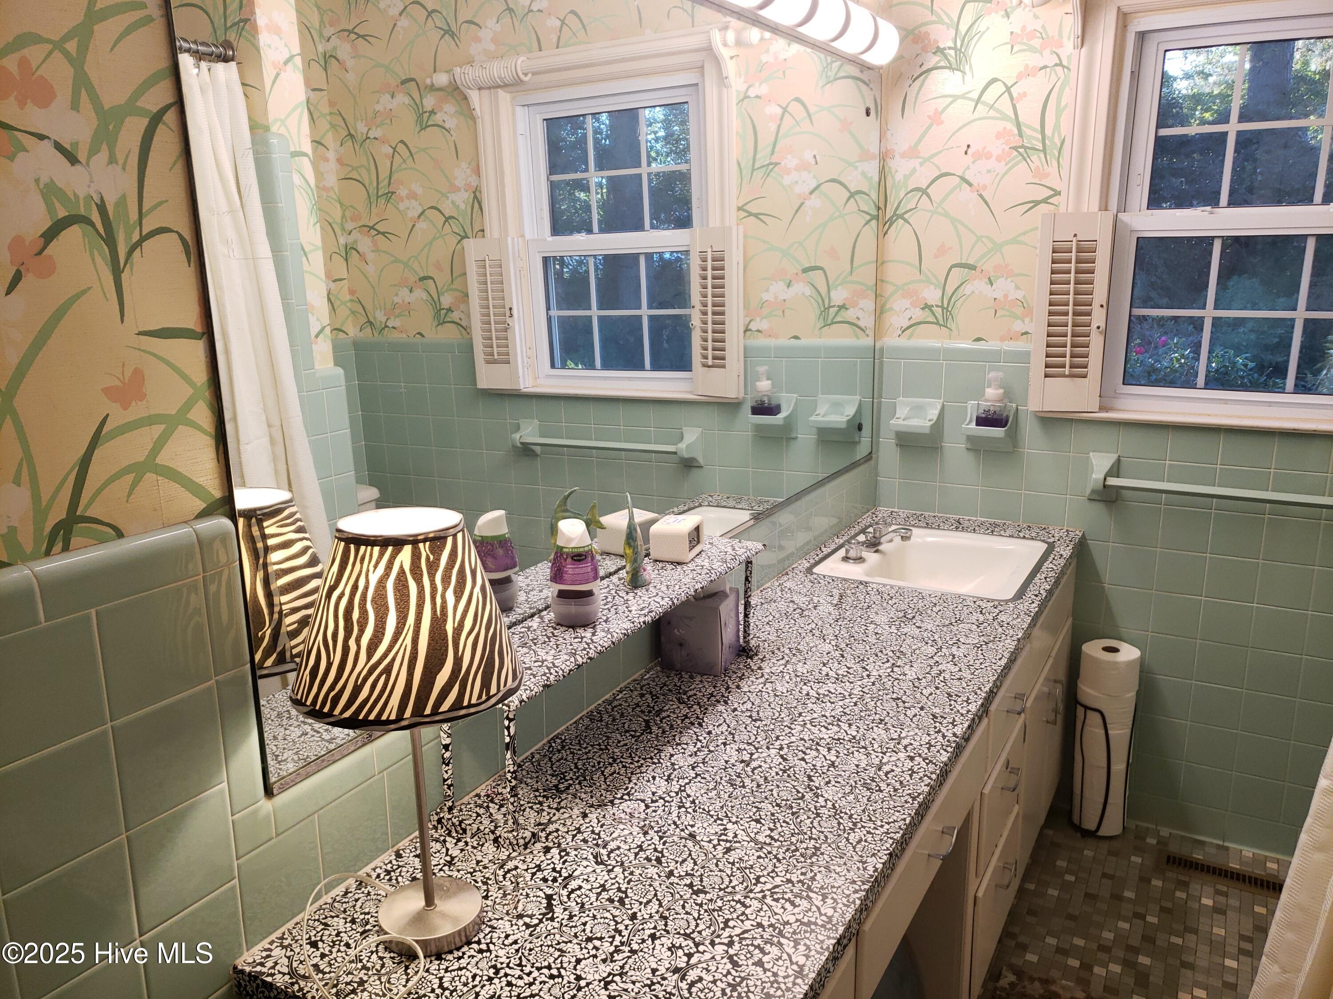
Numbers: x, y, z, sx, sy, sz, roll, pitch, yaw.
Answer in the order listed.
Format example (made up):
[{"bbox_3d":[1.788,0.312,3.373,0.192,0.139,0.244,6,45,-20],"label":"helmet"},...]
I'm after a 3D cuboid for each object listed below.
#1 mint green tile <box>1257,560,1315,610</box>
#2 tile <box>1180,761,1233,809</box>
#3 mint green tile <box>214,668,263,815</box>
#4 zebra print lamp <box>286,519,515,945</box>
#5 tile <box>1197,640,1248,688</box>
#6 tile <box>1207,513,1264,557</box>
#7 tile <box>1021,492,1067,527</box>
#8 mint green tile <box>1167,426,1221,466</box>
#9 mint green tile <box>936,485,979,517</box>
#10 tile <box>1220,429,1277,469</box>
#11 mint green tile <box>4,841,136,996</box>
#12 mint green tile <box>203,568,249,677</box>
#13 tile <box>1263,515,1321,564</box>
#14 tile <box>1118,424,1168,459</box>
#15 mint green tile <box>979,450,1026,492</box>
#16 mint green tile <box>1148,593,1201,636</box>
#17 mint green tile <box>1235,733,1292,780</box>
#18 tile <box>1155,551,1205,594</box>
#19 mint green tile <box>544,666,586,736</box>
[{"bbox_3d":[1.454,0.203,2.352,0.108,0.108,0.010,7,15,29],"label":"mint green tile"},{"bbox_3d":[1.368,0.725,2.533,0.108,0.108,0.010,7,16,29],"label":"tile"},{"bbox_3d":[-0.438,0.246,1.024,0.010,0.151,0.044,7,16,29],"label":"mint green tile"},{"bbox_3d":[-0.253,0.233,1.004,0.221,0.439,0.221,7,15,28],"label":"zebra print lamp"},{"bbox_3d":[1.362,0.405,2.455,0.108,0.108,0.010,7,16,29],"label":"tile"},{"bbox_3d":[1.380,0.086,2.419,0.109,0.109,0.010,7,15,28],"label":"tile"},{"bbox_3d":[0.977,0.041,2.592,0.108,0.108,0.010,7,15,29],"label":"tile"},{"bbox_3d":[1.262,-0.136,2.386,0.108,0.099,0.010,7,15,29],"label":"mint green tile"},{"bbox_3d":[0.792,0.009,2.725,0.109,0.090,0.010,7,15,28],"label":"mint green tile"},{"bbox_3d":[1.379,-0.128,2.370,0.109,0.102,0.010,7,15,28],"label":"tile"},{"bbox_3d":[-0.509,0.359,0.858,0.010,0.104,0.104,7,15,28],"label":"mint green tile"},{"bbox_3d":[-0.431,0.117,0.975,0.010,0.104,0.041,7,15,28],"label":"mint green tile"},{"bbox_3d":[1.453,0.097,2.328,0.108,0.108,0.010,7,15,29],"label":"tile"},{"bbox_3d":[1.164,-0.146,2.437,0.108,0.100,0.010,7,15,29],"label":"tile"},{"bbox_3d":[0.889,-0.079,2.651,0.109,0.109,0.010,7,15,28],"label":"mint green tile"},{"bbox_3d":[1.265,0.288,2.483,0.108,0.108,0.010,7,15,29],"label":"mint green tile"},{"bbox_3d":[1.480,0.640,2.491,0.109,0.109,0.010,7,15,28],"label":"mint green tile"},{"bbox_3d":[1.282,0.183,2.495,0.109,0.109,0.010,7,15,28],"label":"tile"},{"bbox_3d":[-0.159,0.297,1.533,0.010,0.102,0.108,7,16,29],"label":"mint green tile"}]

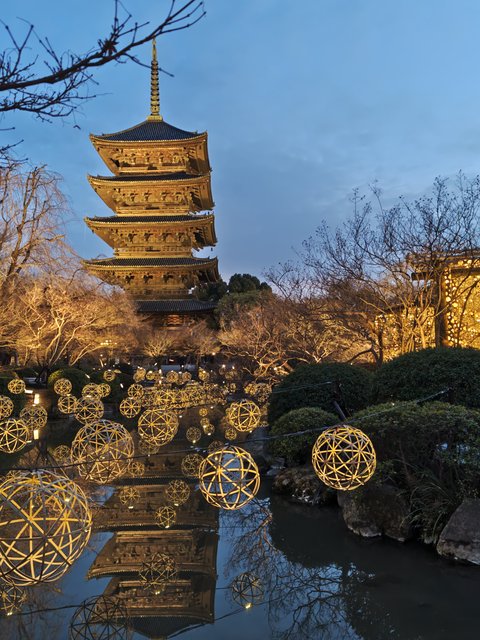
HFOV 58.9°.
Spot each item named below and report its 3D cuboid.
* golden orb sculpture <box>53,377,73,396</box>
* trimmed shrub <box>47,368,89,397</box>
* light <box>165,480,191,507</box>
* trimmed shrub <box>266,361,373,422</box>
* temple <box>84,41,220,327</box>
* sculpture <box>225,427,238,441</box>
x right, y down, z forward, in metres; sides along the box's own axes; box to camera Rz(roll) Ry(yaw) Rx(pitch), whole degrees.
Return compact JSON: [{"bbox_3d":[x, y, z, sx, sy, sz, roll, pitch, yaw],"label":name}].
[{"bbox_3d":[-6.189,2.357,14.894,0.710,0.710,0.710,-1,-3,0],"label":"golden orb sculpture"},{"bbox_3d":[-7.591,2.899,18.821,1.950,1.550,1.850,-1,-3,0],"label":"trimmed shrub"},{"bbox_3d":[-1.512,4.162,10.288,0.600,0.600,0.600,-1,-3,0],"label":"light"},{"bbox_3d":[2.409,2.291,12.568,3.200,1.900,2.800,-1,-3,0],"label":"trimmed shrub"},{"bbox_3d":[-14.200,-20.800,71.600,19.600,54.800,19.600,-1,-3,-3],"label":"temple"},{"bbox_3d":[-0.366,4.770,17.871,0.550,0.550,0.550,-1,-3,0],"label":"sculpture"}]

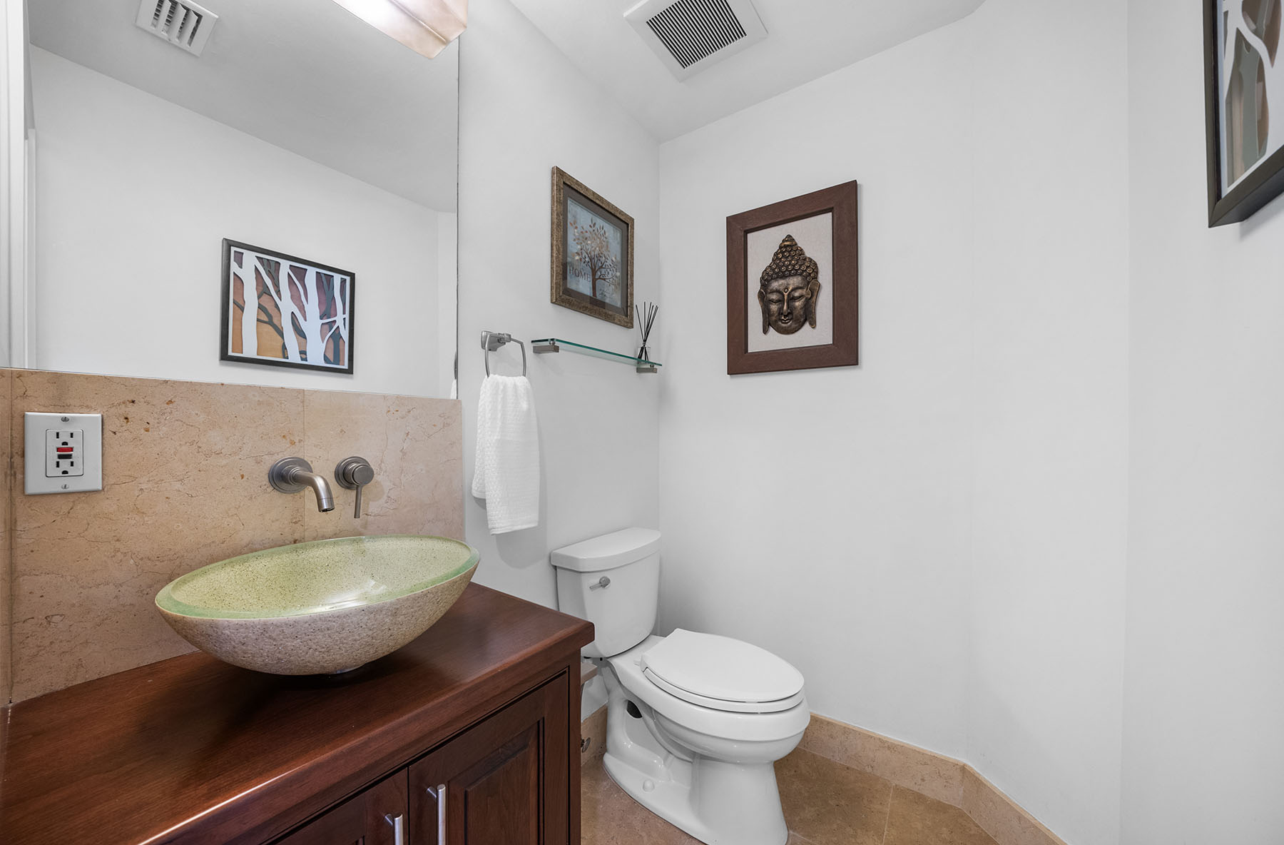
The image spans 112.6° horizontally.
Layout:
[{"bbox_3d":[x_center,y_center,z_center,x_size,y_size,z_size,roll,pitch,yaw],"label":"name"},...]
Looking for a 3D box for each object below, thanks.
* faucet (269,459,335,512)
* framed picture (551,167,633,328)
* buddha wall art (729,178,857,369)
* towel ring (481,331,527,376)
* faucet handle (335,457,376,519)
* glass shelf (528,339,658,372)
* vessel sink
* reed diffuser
[{"bbox_3d":[-0.607,0.111,0.779,0.200,0.086,0.072,0,-1,36],"label":"faucet"},{"bbox_3d":[-0.165,-0.603,1.558,0.022,0.444,0.417,0,-1,36],"label":"framed picture"},{"bbox_3d":[0.540,-0.498,1.572,0.456,0.623,0.045,0,-1,33],"label":"buddha wall art"},{"bbox_3d":[-0.395,-0.183,1.190,0.083,0.143,0.133,0,-1,36],"label":"towel ring"},{"bbox_3d":[-0.600,0.137,0.907,0.060,0.131,0.072,0,-1,36],"label":"faucet handle"},{"bbox_3d":[-0.131,-0.224,1.519,0.120,0.036,0.575,0,-1,36],"label":"glass shelf"},{"bbox_3d":[-0.493,0.310,0.705,0.412,0.148,0.412,0,-1,0],"label":"vessel sink"},{"bbox_3d":[0.015,-0.360,1.719,0.085,0.251,0.085,0,-1,36],"label":"reed diffuser"}]

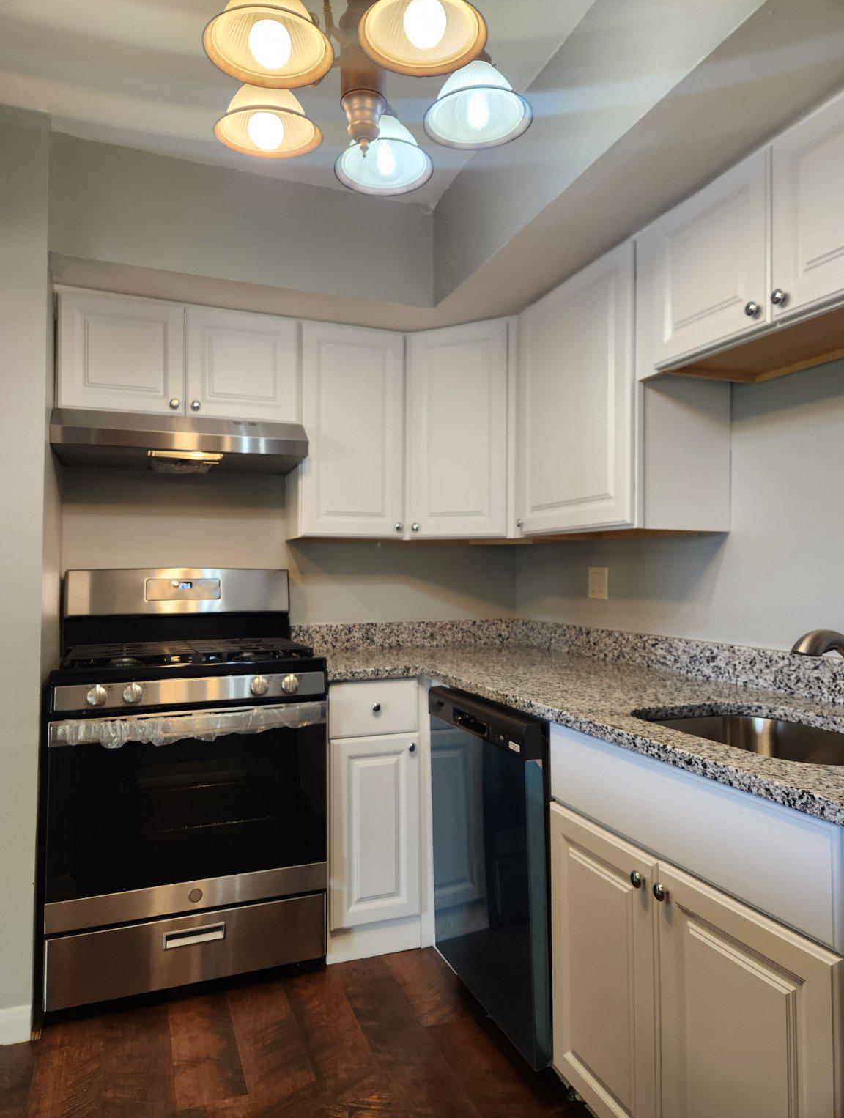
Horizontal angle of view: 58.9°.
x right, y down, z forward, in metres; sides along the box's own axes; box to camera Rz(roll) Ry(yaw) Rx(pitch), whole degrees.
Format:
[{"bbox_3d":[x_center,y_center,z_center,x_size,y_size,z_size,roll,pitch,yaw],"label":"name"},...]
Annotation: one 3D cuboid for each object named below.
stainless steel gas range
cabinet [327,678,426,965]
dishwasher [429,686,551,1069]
[{"bbox_3d":[-0.749,0.645,2.394,0.759,1.219,0.665,0,-1,-21],"label":"stainless steel gas range"},{"bbox_3d":[-0.249,0.817,2.630,0.340,0.878,0.615,0,-1,-21],"label":"cabinet"},{"bbox_3d":[0.431,0.775,2.055,0.625,0.800,0.603,0,-1,-21],"label":"dishwasher"}]

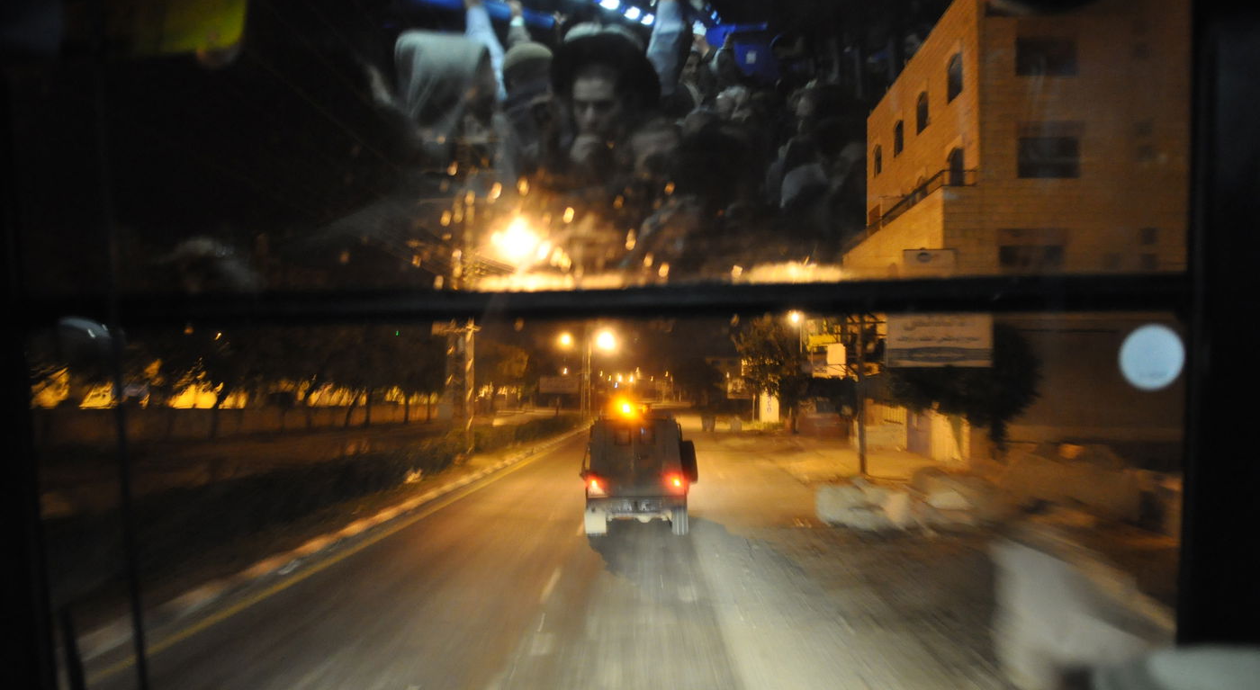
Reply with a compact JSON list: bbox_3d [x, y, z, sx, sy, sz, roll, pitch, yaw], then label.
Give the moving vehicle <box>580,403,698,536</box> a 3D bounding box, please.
[{"bbox_3d":[0.190,2.290,17.900,2.080,2.220,4.600,0,-4,0],"label":"moving vehicle"}]

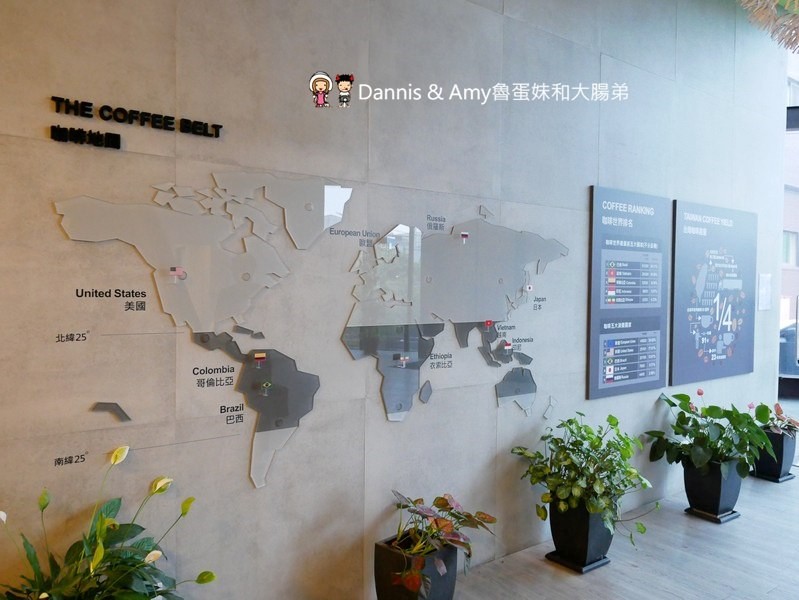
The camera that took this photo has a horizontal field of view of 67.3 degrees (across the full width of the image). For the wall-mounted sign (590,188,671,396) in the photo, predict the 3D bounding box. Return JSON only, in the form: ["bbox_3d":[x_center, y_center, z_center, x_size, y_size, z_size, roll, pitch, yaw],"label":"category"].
[{"bbox_3d":[1.492,-0.041,3.871,0.847,1.288,0.032,0,1,-36],"label":"wall-mounted sign"}]

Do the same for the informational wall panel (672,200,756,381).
[{"bbox_3d":[2.392,-0.050,4.525,1.218,1.288,0.032,0,1,-36],"label":"informational wall panel"}]

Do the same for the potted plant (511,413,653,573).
[{"bbox_3d":[0.976,1.001,3.203,0.600,0.785,0.520,0,1,-36],"label":"potted plant"}]

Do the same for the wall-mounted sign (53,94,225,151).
[{"bbox_3d":[-0.906,-0.587,2.118,0.563,0.144,0.025,0,1,-36],"label":"wall-mounted sign"}]

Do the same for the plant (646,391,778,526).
[{"bbox_3d":[2.041,0.988,3.903,0.700,0.800,0.580,0,1,-36],"label":"plant"}]

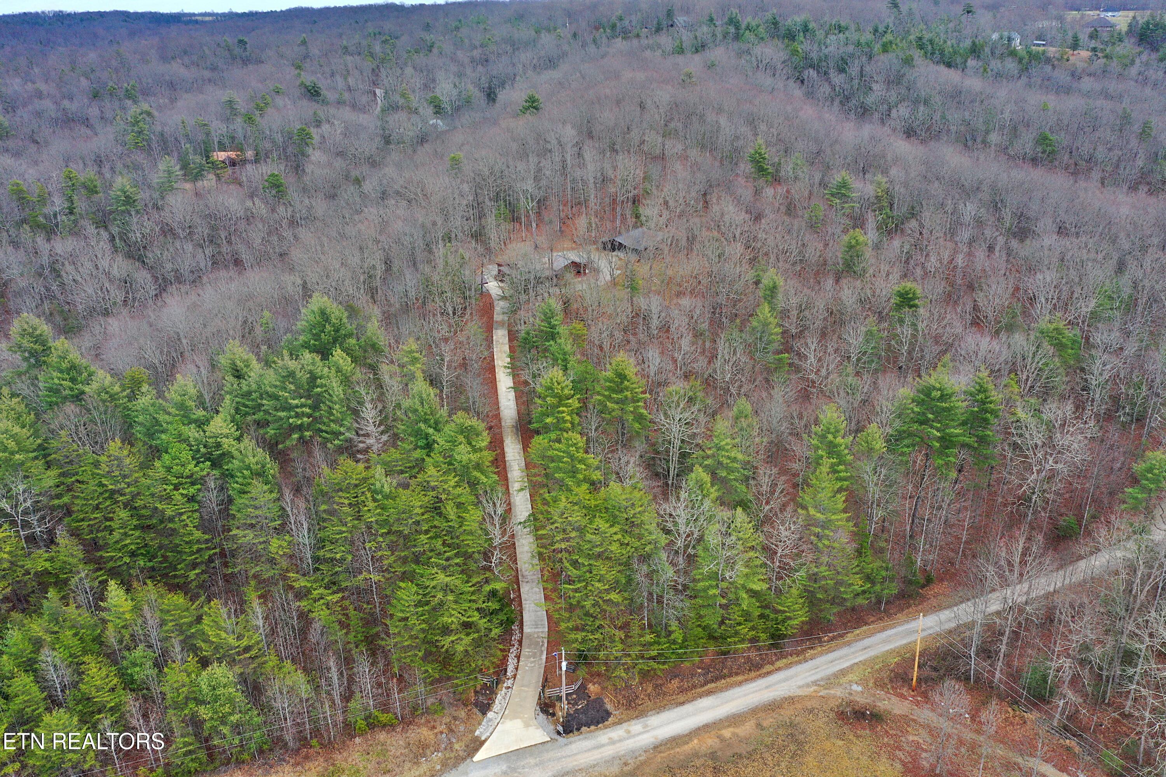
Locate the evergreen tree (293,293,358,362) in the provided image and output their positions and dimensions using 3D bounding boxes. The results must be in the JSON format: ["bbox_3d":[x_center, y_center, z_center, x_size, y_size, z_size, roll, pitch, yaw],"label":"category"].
[{"bbox_3d":[-46.860,-7.880,164.230,11.220,19.320,10.880,-1,23,0],"label":"evergreen tree"}]

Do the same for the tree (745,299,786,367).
[{"bbox_3d":[35.650,-9.640,173.190,7.830,14.410,7.590,-1,23,0],"label":"tree"}]

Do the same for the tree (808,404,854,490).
[{"bbox_3d":[32.200,11.670,120.050,6.000,21.000,6.000,-1,23,0],"label":"tree"}]

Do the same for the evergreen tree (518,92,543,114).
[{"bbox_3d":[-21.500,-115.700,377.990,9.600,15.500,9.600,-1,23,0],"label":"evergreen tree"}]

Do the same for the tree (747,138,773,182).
[{"bbox_3d":[55.230,-69.950,281.990,8.200,15.500,8.200,-1,23,0],"label":"tree"}]

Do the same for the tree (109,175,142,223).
[{"bbox_3d":[-165.310,-67.900,328.600,10.800,18.500,10.800,-11,25,-24],"label":"tree"}]

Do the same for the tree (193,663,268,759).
[{"bbox_3d":[-37.110,33.880,94.990,7.250,12.830,7.030,-1,23,0],"label":"tree"}]

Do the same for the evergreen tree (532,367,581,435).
[{"bbox_3d":[-3.760,5.870,128.670,6.600,19.000,6.600,-1,23,0],"label":"evergreen tree"}]

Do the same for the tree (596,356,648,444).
[{"bbox_3d":[6.440,2.110,148.130,9.230,17.240,8.950,-1,23,0],"label":"tree"}]

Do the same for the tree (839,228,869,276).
[{"bbox_3d":[74.430,-37.240,249.720,8.000,14.000,8.000,7,24,16],"label":"tree"}]

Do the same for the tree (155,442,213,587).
[{"bbox_3d":[-53.070,17.540,121.440,7.000,23.000,7.000,-1,23,0],"label":"tree"}]

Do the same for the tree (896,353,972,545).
[{"bbox_3d":[46.320,8.980,120.500,8.800,28.500,8.800,-1,23,0],"label":"tree"}]

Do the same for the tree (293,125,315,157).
[{"bbox_3d":[-120.630,-102.870,391.100,9.820,19.970,9.530,-1,23,0],"label":"tree"}]

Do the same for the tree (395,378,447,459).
[{"bbox_3d":[-25.150,5.870,141.800,8.260,16.380,8.010,-1,23,0],"label":"tree"}]

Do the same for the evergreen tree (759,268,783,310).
[{"bbox_3d":[40.300,-19.370,190.620,5.360,12.170,5.200,-1,23,0],"label":"evergreen tree"}]

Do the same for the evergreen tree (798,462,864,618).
[{"bbox_3d":[30.380,19.050,112.510,8.020,23.000,7.780,-1,23,0],"label":"evergreen tree"}]

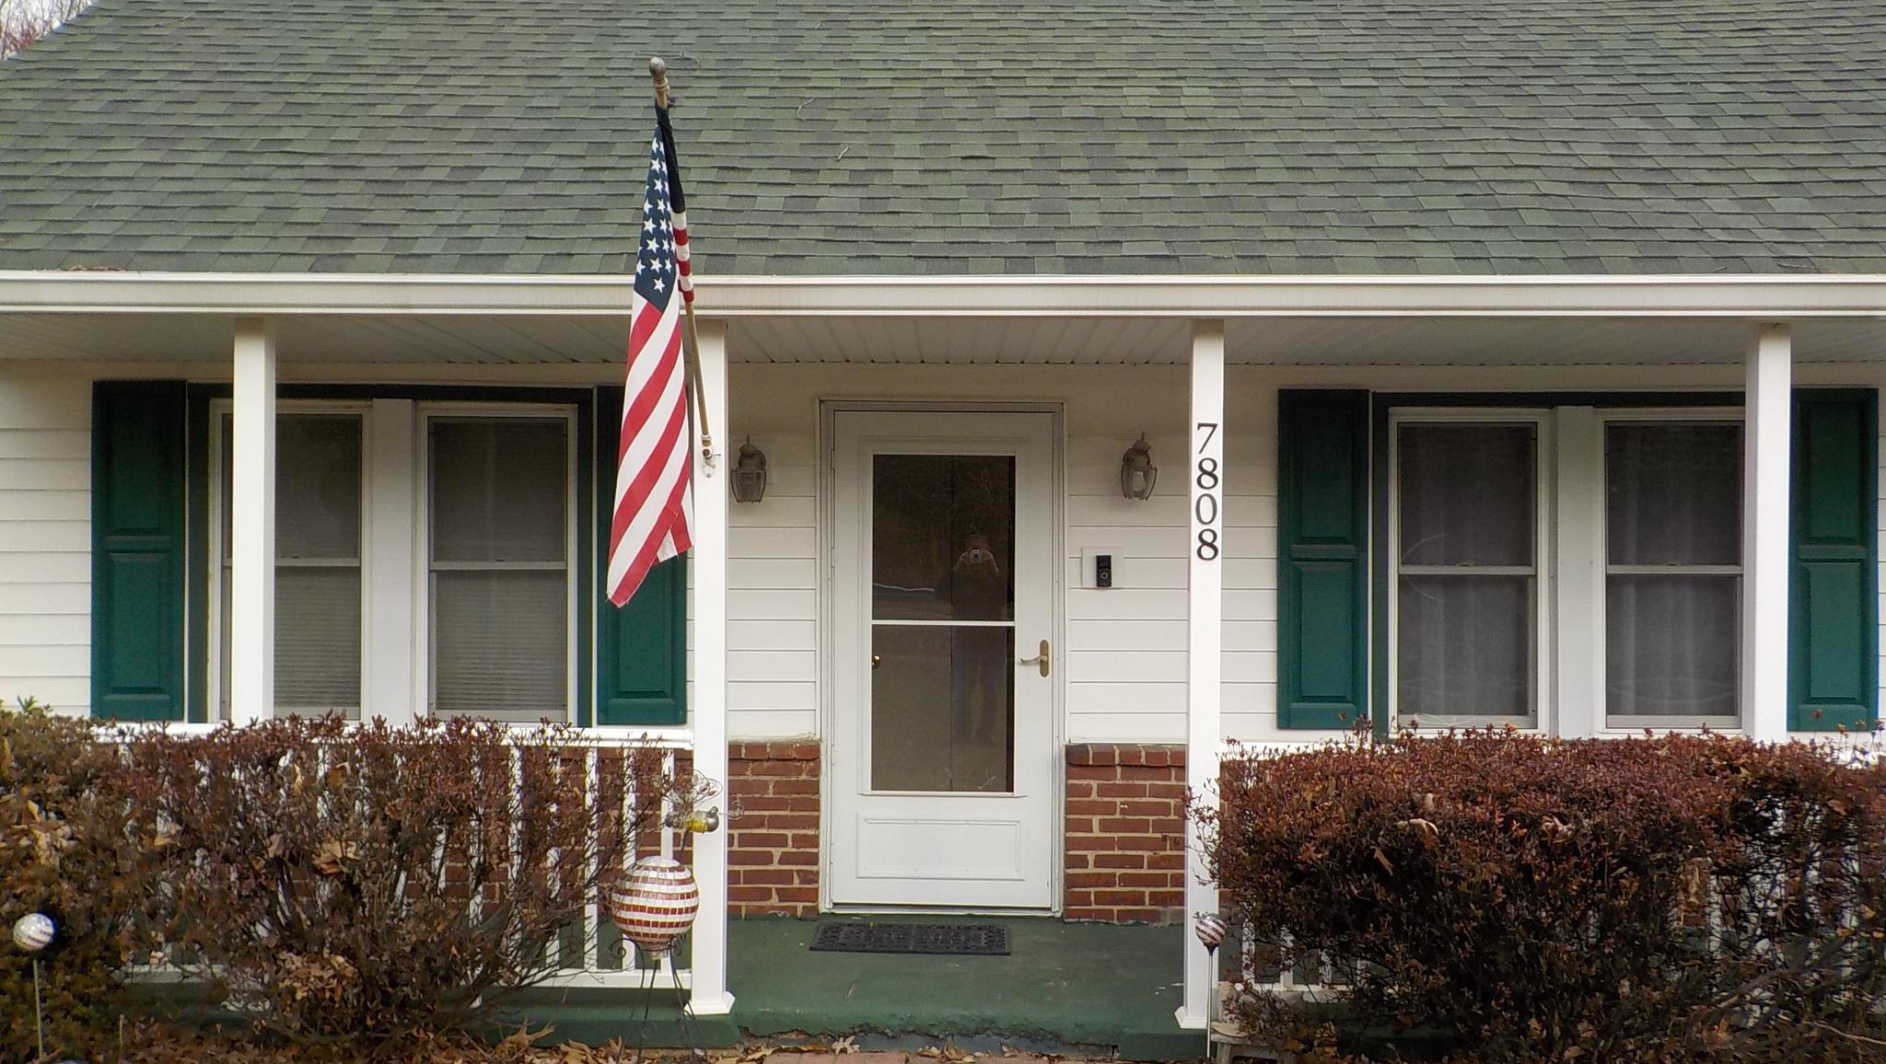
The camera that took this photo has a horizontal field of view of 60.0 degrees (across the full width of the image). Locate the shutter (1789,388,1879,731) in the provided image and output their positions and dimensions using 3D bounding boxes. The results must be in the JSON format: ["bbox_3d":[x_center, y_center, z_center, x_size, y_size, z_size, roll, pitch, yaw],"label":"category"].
[{"bbox_3d":[3.617,0.114,6.645,0.378,1.390,0.040,0,0,1],"label":"shutter"}]

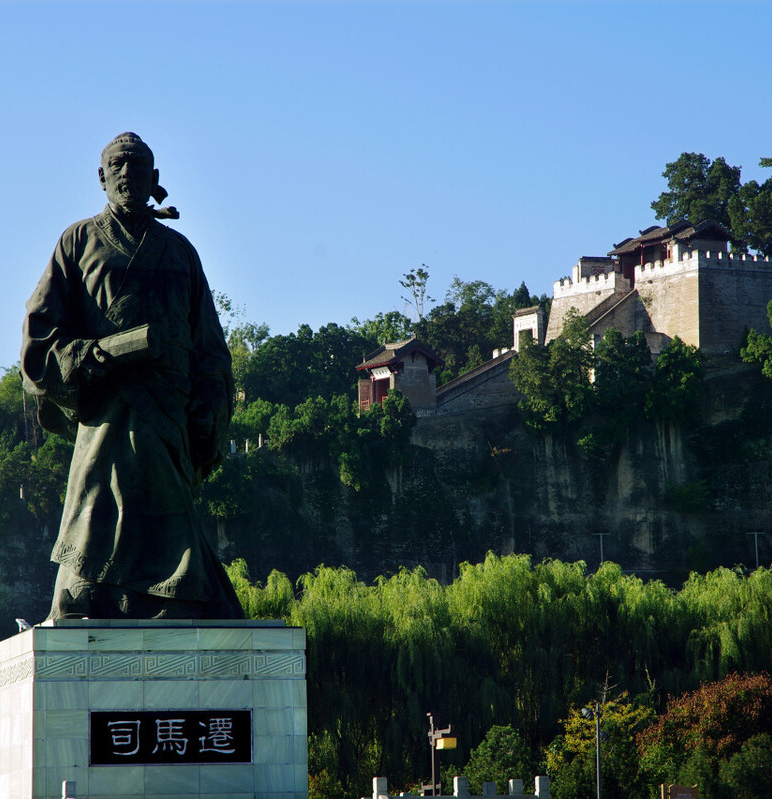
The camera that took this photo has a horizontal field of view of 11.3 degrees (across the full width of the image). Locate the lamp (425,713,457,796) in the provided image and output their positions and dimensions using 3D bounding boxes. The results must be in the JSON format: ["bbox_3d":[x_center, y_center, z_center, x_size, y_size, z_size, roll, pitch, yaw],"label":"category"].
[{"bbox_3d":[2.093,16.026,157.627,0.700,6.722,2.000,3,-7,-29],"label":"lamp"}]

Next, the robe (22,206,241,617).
[{"bbox_3d":[-6.006,0.283,92.000,4.950,9.800,3.800,0,-6,-11],"label":"robe"}]

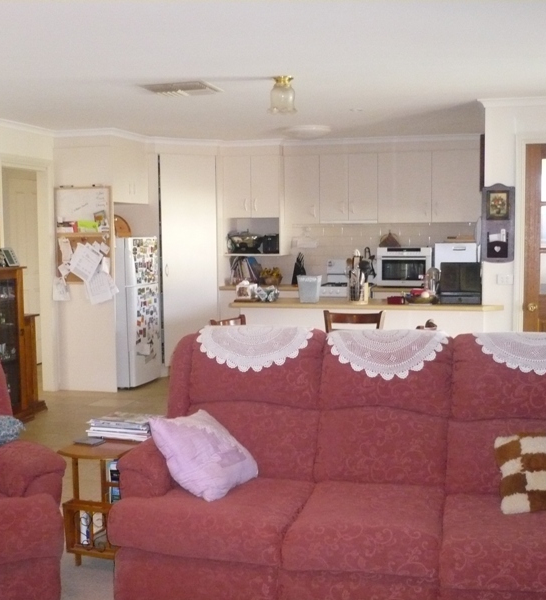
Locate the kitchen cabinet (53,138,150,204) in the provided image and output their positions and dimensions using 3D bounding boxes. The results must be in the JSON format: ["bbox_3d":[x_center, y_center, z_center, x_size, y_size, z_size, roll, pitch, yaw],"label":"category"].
[{"bbox_3d":[-1.588,-1.206,7.636,0.610,0.610,0.760,1,5,14],"label":"kitchen cabinet"}]

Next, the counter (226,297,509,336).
[{"bbox_3d":[0.729,0.474,6.336,2.030,0.918,0.592,1,5,14],"label":"counter"}]

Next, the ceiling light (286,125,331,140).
[{"bbox_3d":[0.323,-1.520,7.453,0.418,0.092,0.418,1,5,14],"label":"ceiling light"}]

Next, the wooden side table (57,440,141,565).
[{"bbox_3d":[-0.756,0.912,3.779,0.306,0.510,0.551,1,5,14],"label":"wooden side table"}]

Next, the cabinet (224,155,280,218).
[{"bbox_3d":[-0.171,-1.166,8.410,0.585,0.630,0.340,1,5,14],"label":"cabinet"}]

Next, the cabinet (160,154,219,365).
[{"bbox_3d":[-0.843,-0.398,8.193,0.605,2.100,0.040,-3,6,-28],"label":"cabinet"}]

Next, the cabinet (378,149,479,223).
[{"bbox_3d":[1.562,-1.117,8.052,1.003,0.687,0.337,1,5,14],"label":"cabinet"}]

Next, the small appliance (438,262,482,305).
[{"bbox_3d":[1.456,-0.134,6.255,0.305,0.320,0.290,1,5,14],"label":"small appliance"}]

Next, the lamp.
[{"bbox_3d":[0.064,-1.238,4.908,0.173,0.214,0.173,-1,5,0],"label":"lamp"}]

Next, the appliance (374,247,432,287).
[{"bbox_3d":[1.332,-0.331,8.076,0.525,0.385,0.400,1,5,14],"label":"appliance"}]

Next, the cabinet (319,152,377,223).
[{"bbox_3d":[0.793,-1.126,8.241,0.581,0.687,0.337,1,5,14],"label":"cabinet"}]

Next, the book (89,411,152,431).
[{"bbox_3d":[-0.666,0.568,3.813,0.295,0.042,0.210,1,5,21],"label":"book"}]

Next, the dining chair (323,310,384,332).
[{"bbox_3d":[0.516,0.549,5.481,0.430,0.910,0.490,1,5,14],"label":"dining chair"}]

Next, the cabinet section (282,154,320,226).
[{"bbox_3d":[0.344,-1.172,8.651,0.376,0.713,0.350,1,5,13],"label":"cabinet section"}]

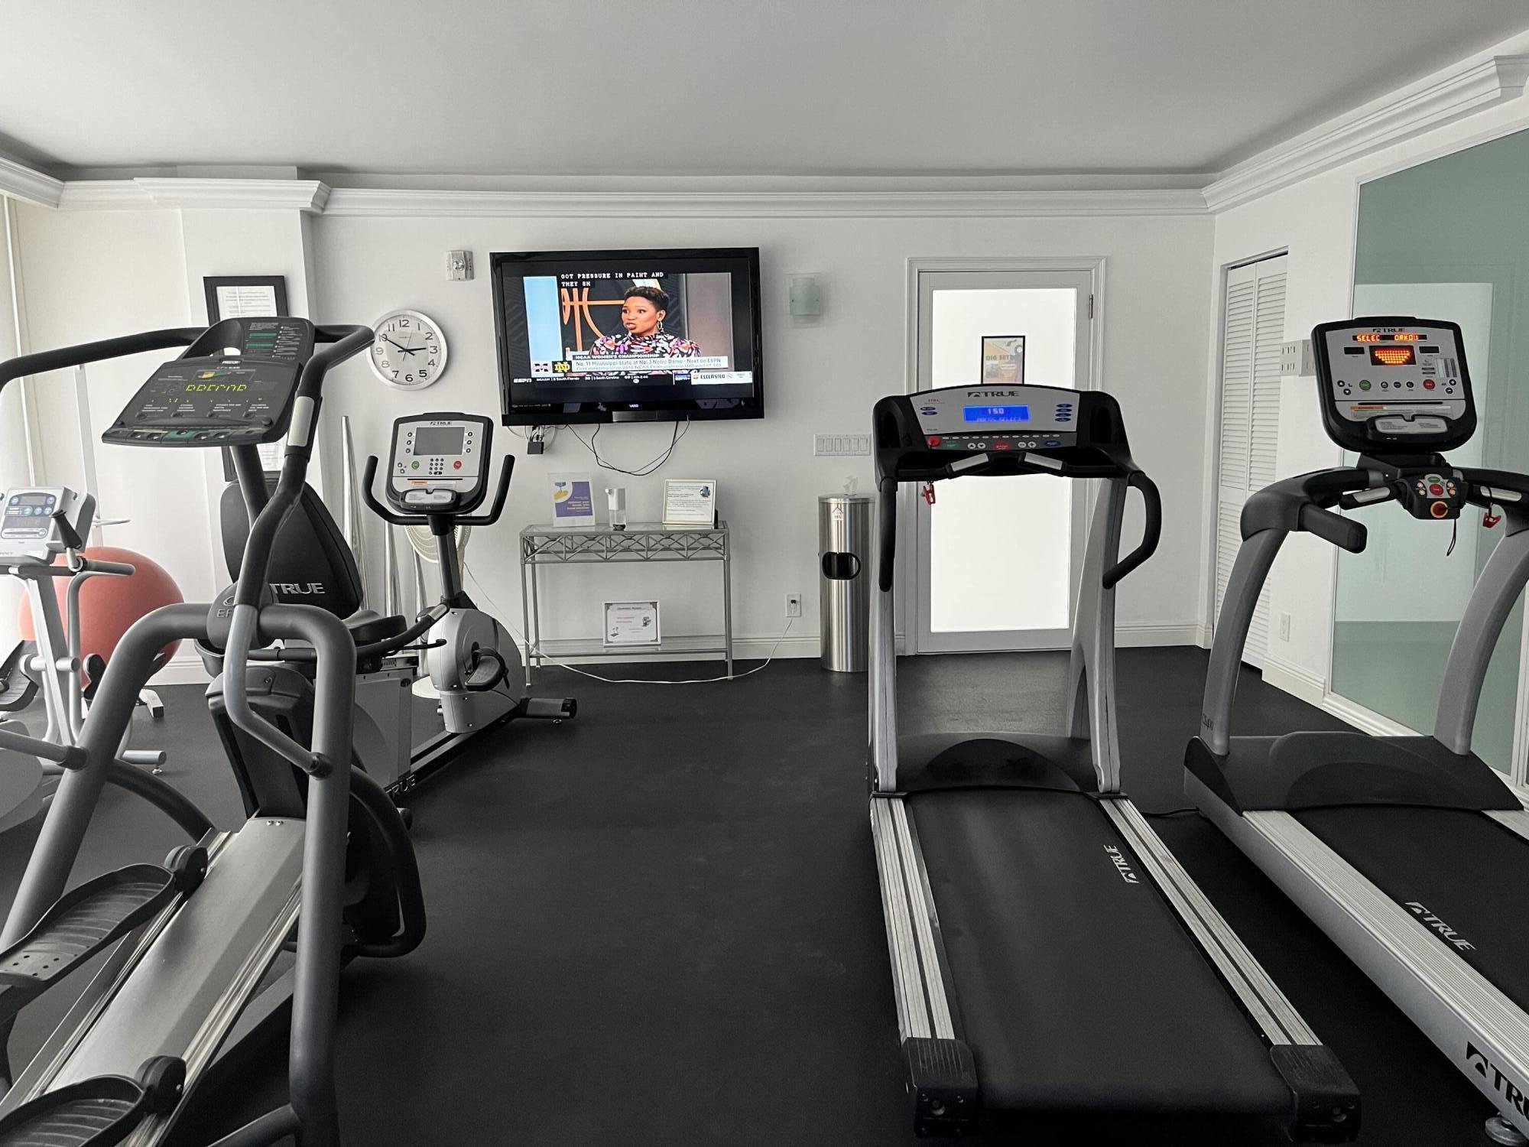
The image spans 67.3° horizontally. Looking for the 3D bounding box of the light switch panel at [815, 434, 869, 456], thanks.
[{"bbox_3d":[0.412,-0.675,6.049,0.303,0.118,0.012,-1,8,-4],"label":"light switch panel"}]

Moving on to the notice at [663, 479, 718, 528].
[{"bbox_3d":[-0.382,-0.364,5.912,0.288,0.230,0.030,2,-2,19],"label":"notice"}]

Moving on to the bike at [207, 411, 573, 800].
[{"bbox_3d":[-1.254,0.098,4.143,0.660,1.345,1.620,1,8,10],"label":"bike"}]

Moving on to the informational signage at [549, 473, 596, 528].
[{"bbox_3d":[-0.986,-0.379,5.884,0.214,0.275,0.075,-3,8,-14],"label":"informational signage"}]

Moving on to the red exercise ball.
[{"bbox_3d":[-2.965,0.205,5.165,0.654,0.654,0.654,-6,10,-30],"label":"red exercise ball"}]

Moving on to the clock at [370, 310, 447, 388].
[{"bbox_3d":[-1.803,-1.134,5.826,0.393,0.393,0.050,-1,8,-4],"label":"clock"}]

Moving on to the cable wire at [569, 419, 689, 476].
[{"bbox_3d":[-0.701,-0.661,5.943,0.624,0.316,0.090,-1,8,-4],"label":"cable wire"}]

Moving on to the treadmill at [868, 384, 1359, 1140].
[{"bbox_3d":[0.680,0.204,2.910,0.800,1.370,2.020,0,8,3],"label":"treadmill"}]

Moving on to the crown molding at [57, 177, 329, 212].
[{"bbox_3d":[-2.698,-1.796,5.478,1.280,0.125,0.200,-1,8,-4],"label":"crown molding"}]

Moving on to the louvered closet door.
[{"bbox_3d":[2.457,-0.546,5.800,0.035,2.000,0.610,-1,8,-3],"label":"louvered closet door"}]

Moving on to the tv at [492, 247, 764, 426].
[{"bbox_3d":[-0.672,-1.187,5.782,1.316,0.840,0.100,-1,11,-4],"label":"tv"}]

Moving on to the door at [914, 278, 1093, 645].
[{"bbox_3d":[1.273,-0.589,6.181,0.947,2.040,0.060,-1,8,-4],"label":"door"}]

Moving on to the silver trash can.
[{"bbox_3d":[0.430,0.043,5.925,0.290,0.886,0.290,-1,8,0],"label":"silver trash can"}]

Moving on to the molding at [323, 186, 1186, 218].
[{"bbox_3d":[0.066,-1.867,5.827,4.635,0.113,0.125,-1,8,-4],"label":"molding"}]

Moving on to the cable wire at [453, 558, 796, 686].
[{"bbox_3d":[-0.652,0.199,5.885,1.650,0.640,0.500,-1,8,-4],"label":"cable wire"}]

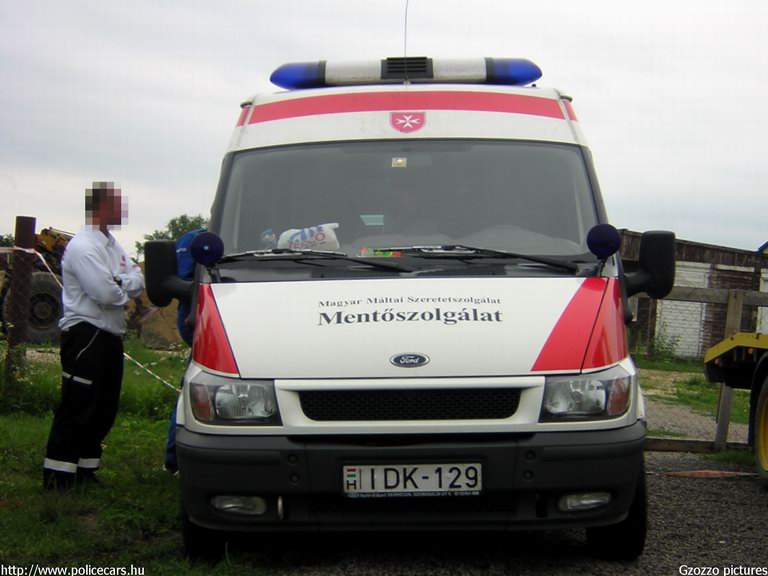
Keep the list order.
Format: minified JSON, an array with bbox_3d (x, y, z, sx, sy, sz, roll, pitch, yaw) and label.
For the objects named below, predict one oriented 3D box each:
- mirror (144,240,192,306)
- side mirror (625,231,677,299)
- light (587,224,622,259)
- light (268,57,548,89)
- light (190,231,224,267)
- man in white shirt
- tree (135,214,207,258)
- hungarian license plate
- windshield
[{"bbox_3d":[-0.975,-0.066,5.820,0.215,0.295,0.140,-1,1,1],"label":"mirror"},{"bbox_3d":[1.205,-0.106,5.820,0.220,0.300,0.140,-1,1,1],"label":"side mirror"},{"bbox_3d":[0.951,-0.201,5.550,0.143,0.148,0.100,-1,1,1],"label":"light"},{"bbox_3d":[0.117,-1.117,6.700,1.400,0.160,0.300,-1,1,1],"label":"light"},{"bbox_3d":[-0.761,-0.170,5.550,0.143,0.148,0.100,-1,1,1],"label":"light"},{"bbox_3d":[-1.671,0.279,7.400,0.450,1.770,0.500,0,1,22],"label":"man in white shirt"},{"bbox_3d":[-8.954,-1.389,55.000,3.900,4.000,3.700,-1,1,1],"label":"tree"},{"bbox_3d":[0.107,0.719,4.830,0.525,0.120,0.020,-1,1,1],"label":"hungarian license plate"},{"bbox_3d":[0.108,-0.424,5.900,1.670,0.790,0.180,-1,-40,1],"label":"windshield"}]

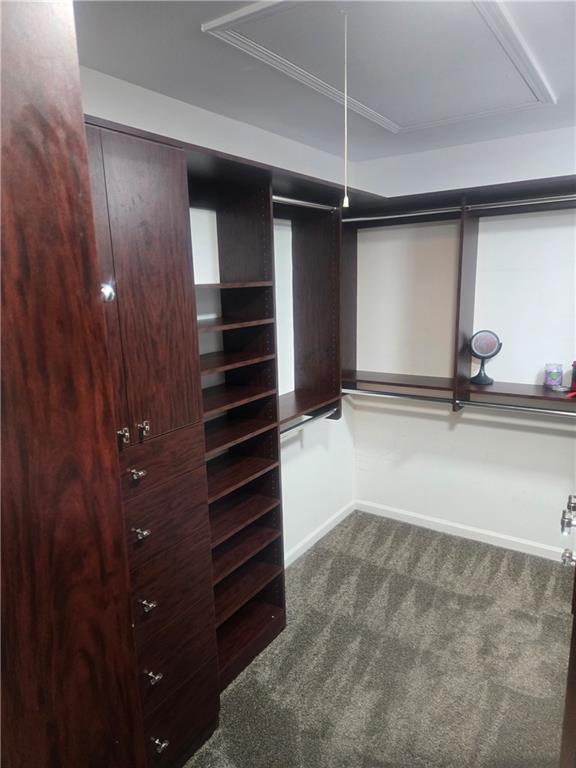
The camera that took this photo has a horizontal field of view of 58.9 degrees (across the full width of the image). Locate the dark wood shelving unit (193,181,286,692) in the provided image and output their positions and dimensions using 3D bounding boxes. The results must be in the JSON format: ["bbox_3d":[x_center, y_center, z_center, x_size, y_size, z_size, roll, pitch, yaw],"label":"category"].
[{"bbox_3d":[-0.327,0.219,2.196,0.305,2.156,0.595,6,14,33],"label":"dark wood shelving unit"}]

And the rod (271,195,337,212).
[{"bbox_3d":[0.071,-0.859,2.422,0.025,0.027,0.602,6,14,33],"label":"rod"}]

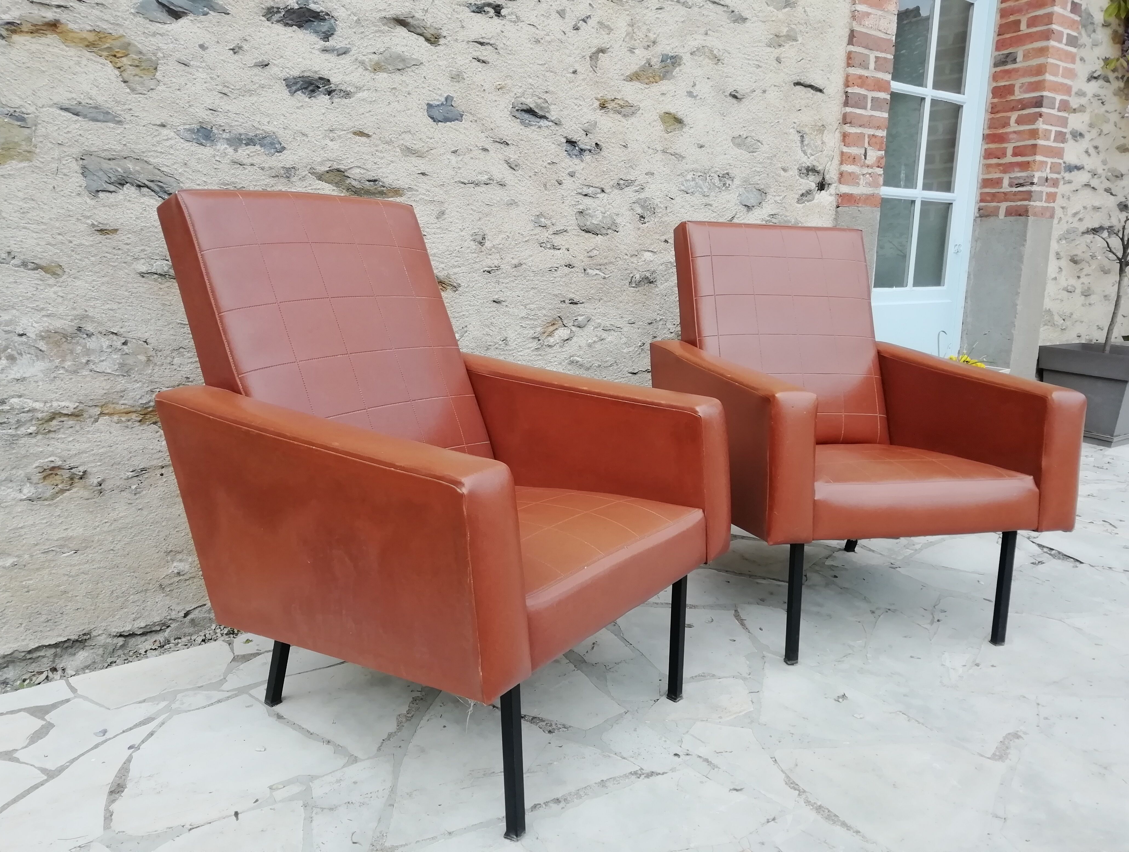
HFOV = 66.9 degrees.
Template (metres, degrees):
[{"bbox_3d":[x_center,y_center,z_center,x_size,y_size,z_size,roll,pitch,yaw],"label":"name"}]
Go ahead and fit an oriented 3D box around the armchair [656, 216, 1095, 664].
[{"bbox_3d":[0.619,-0.032,1.994,0.690,0.865,0.790,-2,12,-14],"label":"armchair"}]

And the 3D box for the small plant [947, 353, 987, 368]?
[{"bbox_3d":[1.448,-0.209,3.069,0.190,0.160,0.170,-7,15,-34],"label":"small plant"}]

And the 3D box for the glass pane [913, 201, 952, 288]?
[{"bbox_3d":[1.478,-0.729,3.424,0.220,0.335,0.020,-7,15,-34],"label":"glass pane"}]

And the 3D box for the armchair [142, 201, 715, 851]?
[{"bbox_3d":[-0.210,0.058,1.473,0.790,0.865,0.690,10,15,34],"label":"armchair"}]

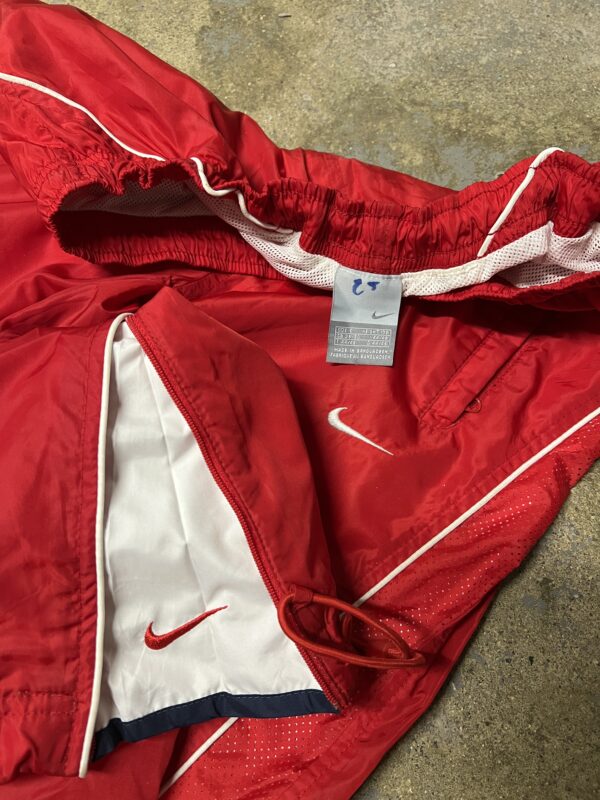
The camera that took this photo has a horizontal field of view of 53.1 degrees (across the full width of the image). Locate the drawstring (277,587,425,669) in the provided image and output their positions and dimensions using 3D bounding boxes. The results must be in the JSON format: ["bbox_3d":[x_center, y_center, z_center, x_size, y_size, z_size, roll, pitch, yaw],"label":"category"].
[{"bbox_3d":[0.030,0.138,0.354,0.090,0.020,0.030,20,75,6],"label":"drawstring"}]

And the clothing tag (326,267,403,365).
[{"bbox_3d":[0.044,-0.057,0.412,0.045,0.008,0.066,6,87,0],"label":"clothing tag"}]

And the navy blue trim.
[{"bbox_3d":[-0.051,0.185,0.357,0.144,0.015,0.024,-10,82,-2],"label":"navy blue trim"}]

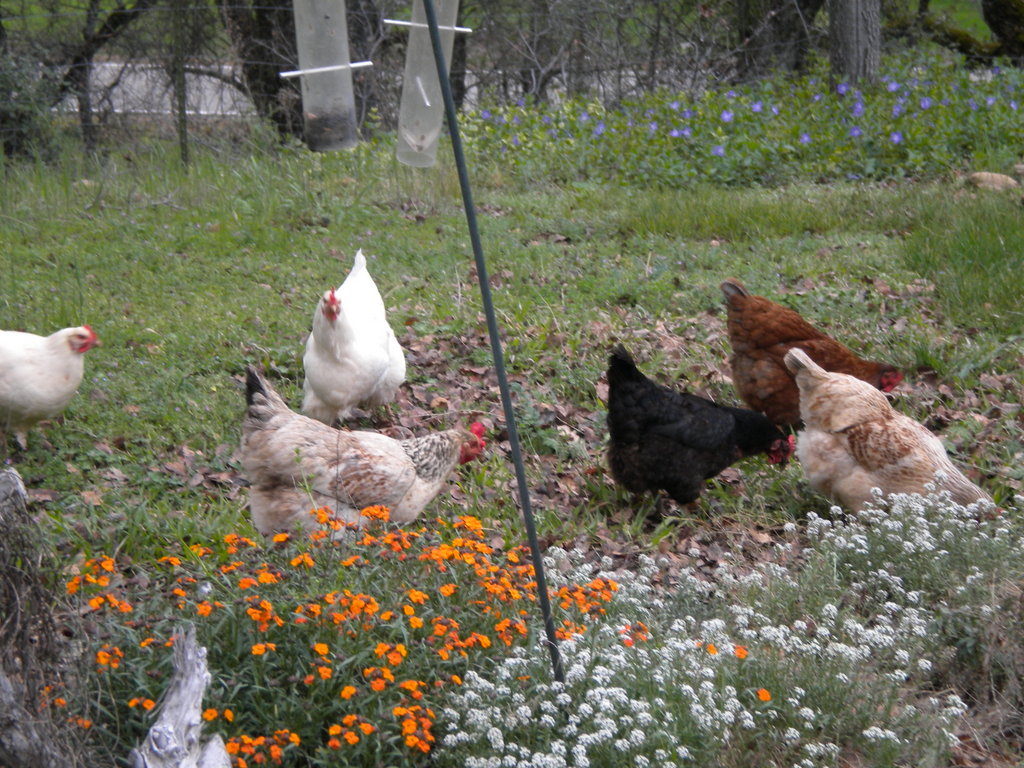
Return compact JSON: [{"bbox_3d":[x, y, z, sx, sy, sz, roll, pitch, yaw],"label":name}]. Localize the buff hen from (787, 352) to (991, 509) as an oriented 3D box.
[{"bbox_3d":[0.746,0.105,6.030,0.425,0.350,0.200,-2,12,-11],"label":"buff hen"}]

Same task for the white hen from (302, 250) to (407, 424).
[{"bbox_3d":[-0.352,-0.077,6.899,0.210,0.360,0.400,2,12,11],"label":"white hen"}]

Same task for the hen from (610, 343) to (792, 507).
[{"bbox_3d":[0.378,0.077,6.192,0.405,0.340,0.200,-5,13,-24],"label":"hen"}]

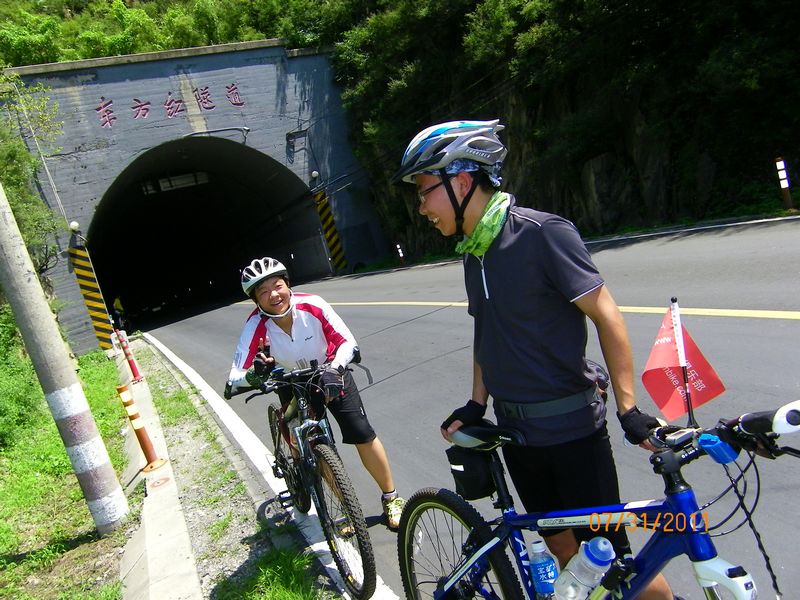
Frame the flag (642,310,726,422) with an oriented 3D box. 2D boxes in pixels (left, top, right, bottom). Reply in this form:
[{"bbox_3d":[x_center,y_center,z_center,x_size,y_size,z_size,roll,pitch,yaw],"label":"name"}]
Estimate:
[{"bbox_3d":[0.511,0.116,1.180,0.146,0.203,0.090,-15,8,14],"label":"flag"}]

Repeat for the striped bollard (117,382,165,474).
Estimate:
[{"bbox_3d":[-2.153,1.045,5.354,0.215,0.720,0.215,-22,8,-18],"label":"striped bollard"}]

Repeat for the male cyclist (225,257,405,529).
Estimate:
[{"bbox_3d":[-0.466,0.497,3.146,0.640,1.461,0.720,-18,8,-12],"label":"male cyclist"}]

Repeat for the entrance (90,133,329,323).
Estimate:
[{"bbox_3d":[-7.363,-2.678,23.857,8.587,6.177,2.500,-21,9,-32],"label":"entrance"}]

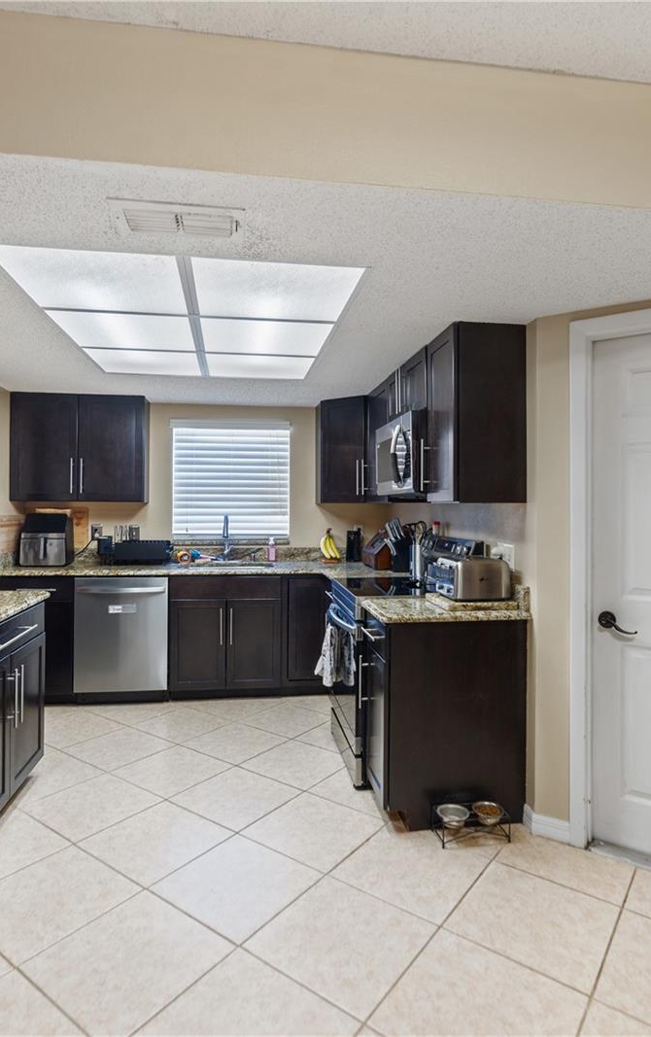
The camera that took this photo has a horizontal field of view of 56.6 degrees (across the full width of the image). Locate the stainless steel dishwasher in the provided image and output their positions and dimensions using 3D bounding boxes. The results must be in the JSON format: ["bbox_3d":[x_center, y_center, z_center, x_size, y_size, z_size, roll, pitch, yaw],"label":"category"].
[{"bbox_3d":[-1.415,0.804,4.371,0.605,0.820,0.610,0,1,-8],"label":"stainless steel dishwasher"}]

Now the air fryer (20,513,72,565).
[{"bbox_3d":[-1.977,0.160,4.315,0.305,0.340,0.350,0,1,-9],"label":"air fryer"}]

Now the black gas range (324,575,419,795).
[{"bbox_3d":[0.409,0.772,3.330,0.670,1.060,0.760,0,1,-8],"label":"black gas range"}]

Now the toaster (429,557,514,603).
[{"bbox_3d":[0.673,0.272,2.820,0.280,0.180,0.265,0,1,-9],"label":"toaster"}]

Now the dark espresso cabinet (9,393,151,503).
[{"bbox_3d":[-1.761,-0.493,4.400,0.887,0.753,0.345,0,1,-9],"label":"dark espresso cabinet"}]

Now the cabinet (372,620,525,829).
[{"bbox_3d":[0.519,0.870,2.700,0.630,0.880,0.315,0,1,-9],"label":"cabinet"}]

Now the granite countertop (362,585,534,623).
[{"bbox_3d":[0.529,0.374,2.726,0.655,0.123,0.430,0,1,-8],"label":"granite countertop"}]

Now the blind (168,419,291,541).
[{"bbox_3d":[-0.732,-0.292,4.713,0.923,0.925,0.060,0,1,-9],"label":"blind"}]

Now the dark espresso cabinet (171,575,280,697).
[{"bbox_3d":[-0.730,0.816,4.494,0.762,0.860,0.620,0,1,-8],"label":"dark espresso cabinet"}]

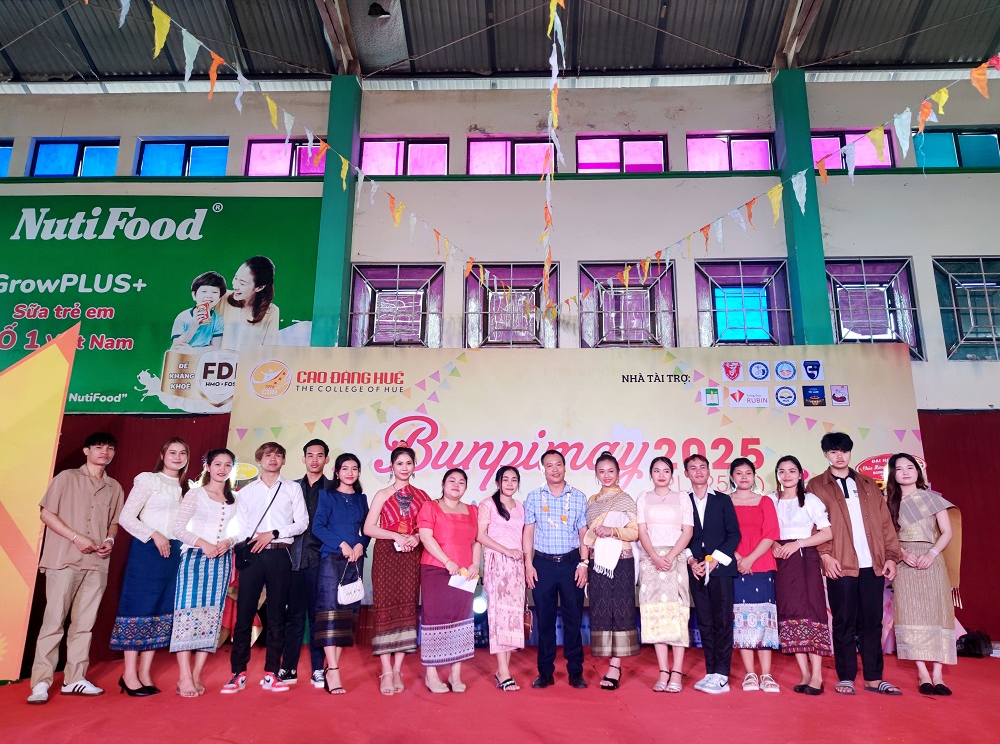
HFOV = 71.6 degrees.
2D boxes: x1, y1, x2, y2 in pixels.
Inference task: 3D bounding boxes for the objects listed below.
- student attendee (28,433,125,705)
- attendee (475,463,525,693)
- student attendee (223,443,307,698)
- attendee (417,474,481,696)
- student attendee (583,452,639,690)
[{"bbox_3d":[-2.830,1.258,4.682,0.560,1.699,0.420,10,-17,-35],"label":"student attendee"},{"bbox_3d":[0.025,1.435,4.954,0.400,1.515,0.320,6,-15,-19],"label":"attendee"},{"bbox_3d":[-1.680,1.340,4.949,0.540,1.682,0.360,4,-14,-13],"label":"student attendee"},{"bbox_3d":[-0.347,1.421,4.857,0.450,1.485,0.340,5,-15,-16],"label":"attendee"},{"bbox_3d":[0.814,1.411,5.085,0.420,1.645,0.320,-2,-15,11],"label":"student attendee"}]

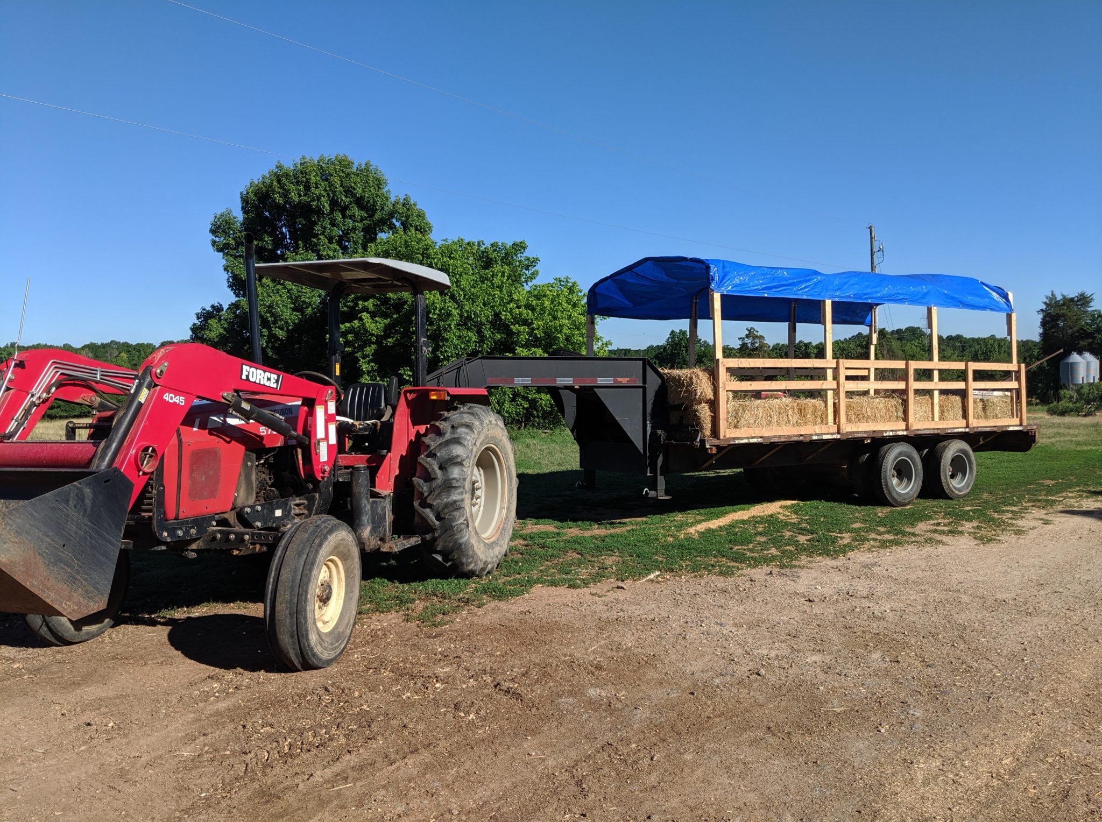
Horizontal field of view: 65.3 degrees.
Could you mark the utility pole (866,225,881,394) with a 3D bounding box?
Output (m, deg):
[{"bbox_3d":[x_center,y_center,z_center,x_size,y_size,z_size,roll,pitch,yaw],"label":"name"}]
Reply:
[{"bbox_3d":[15.568,-3.936,40.990,0.700,9.870,0.400,-2,0,6],"label":"utility pole"}]

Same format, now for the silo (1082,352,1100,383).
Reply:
[{"bbox_3d":[63.973,-3.934,102.494,2.650,6.200,2.650,-2,0,34],"label":"silo"}]

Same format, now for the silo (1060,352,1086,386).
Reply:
[{"bbox_3d":[60.913,-3.733,99.994,2.650,6.200,2.650,-2,0,34],"label":"silo"}]

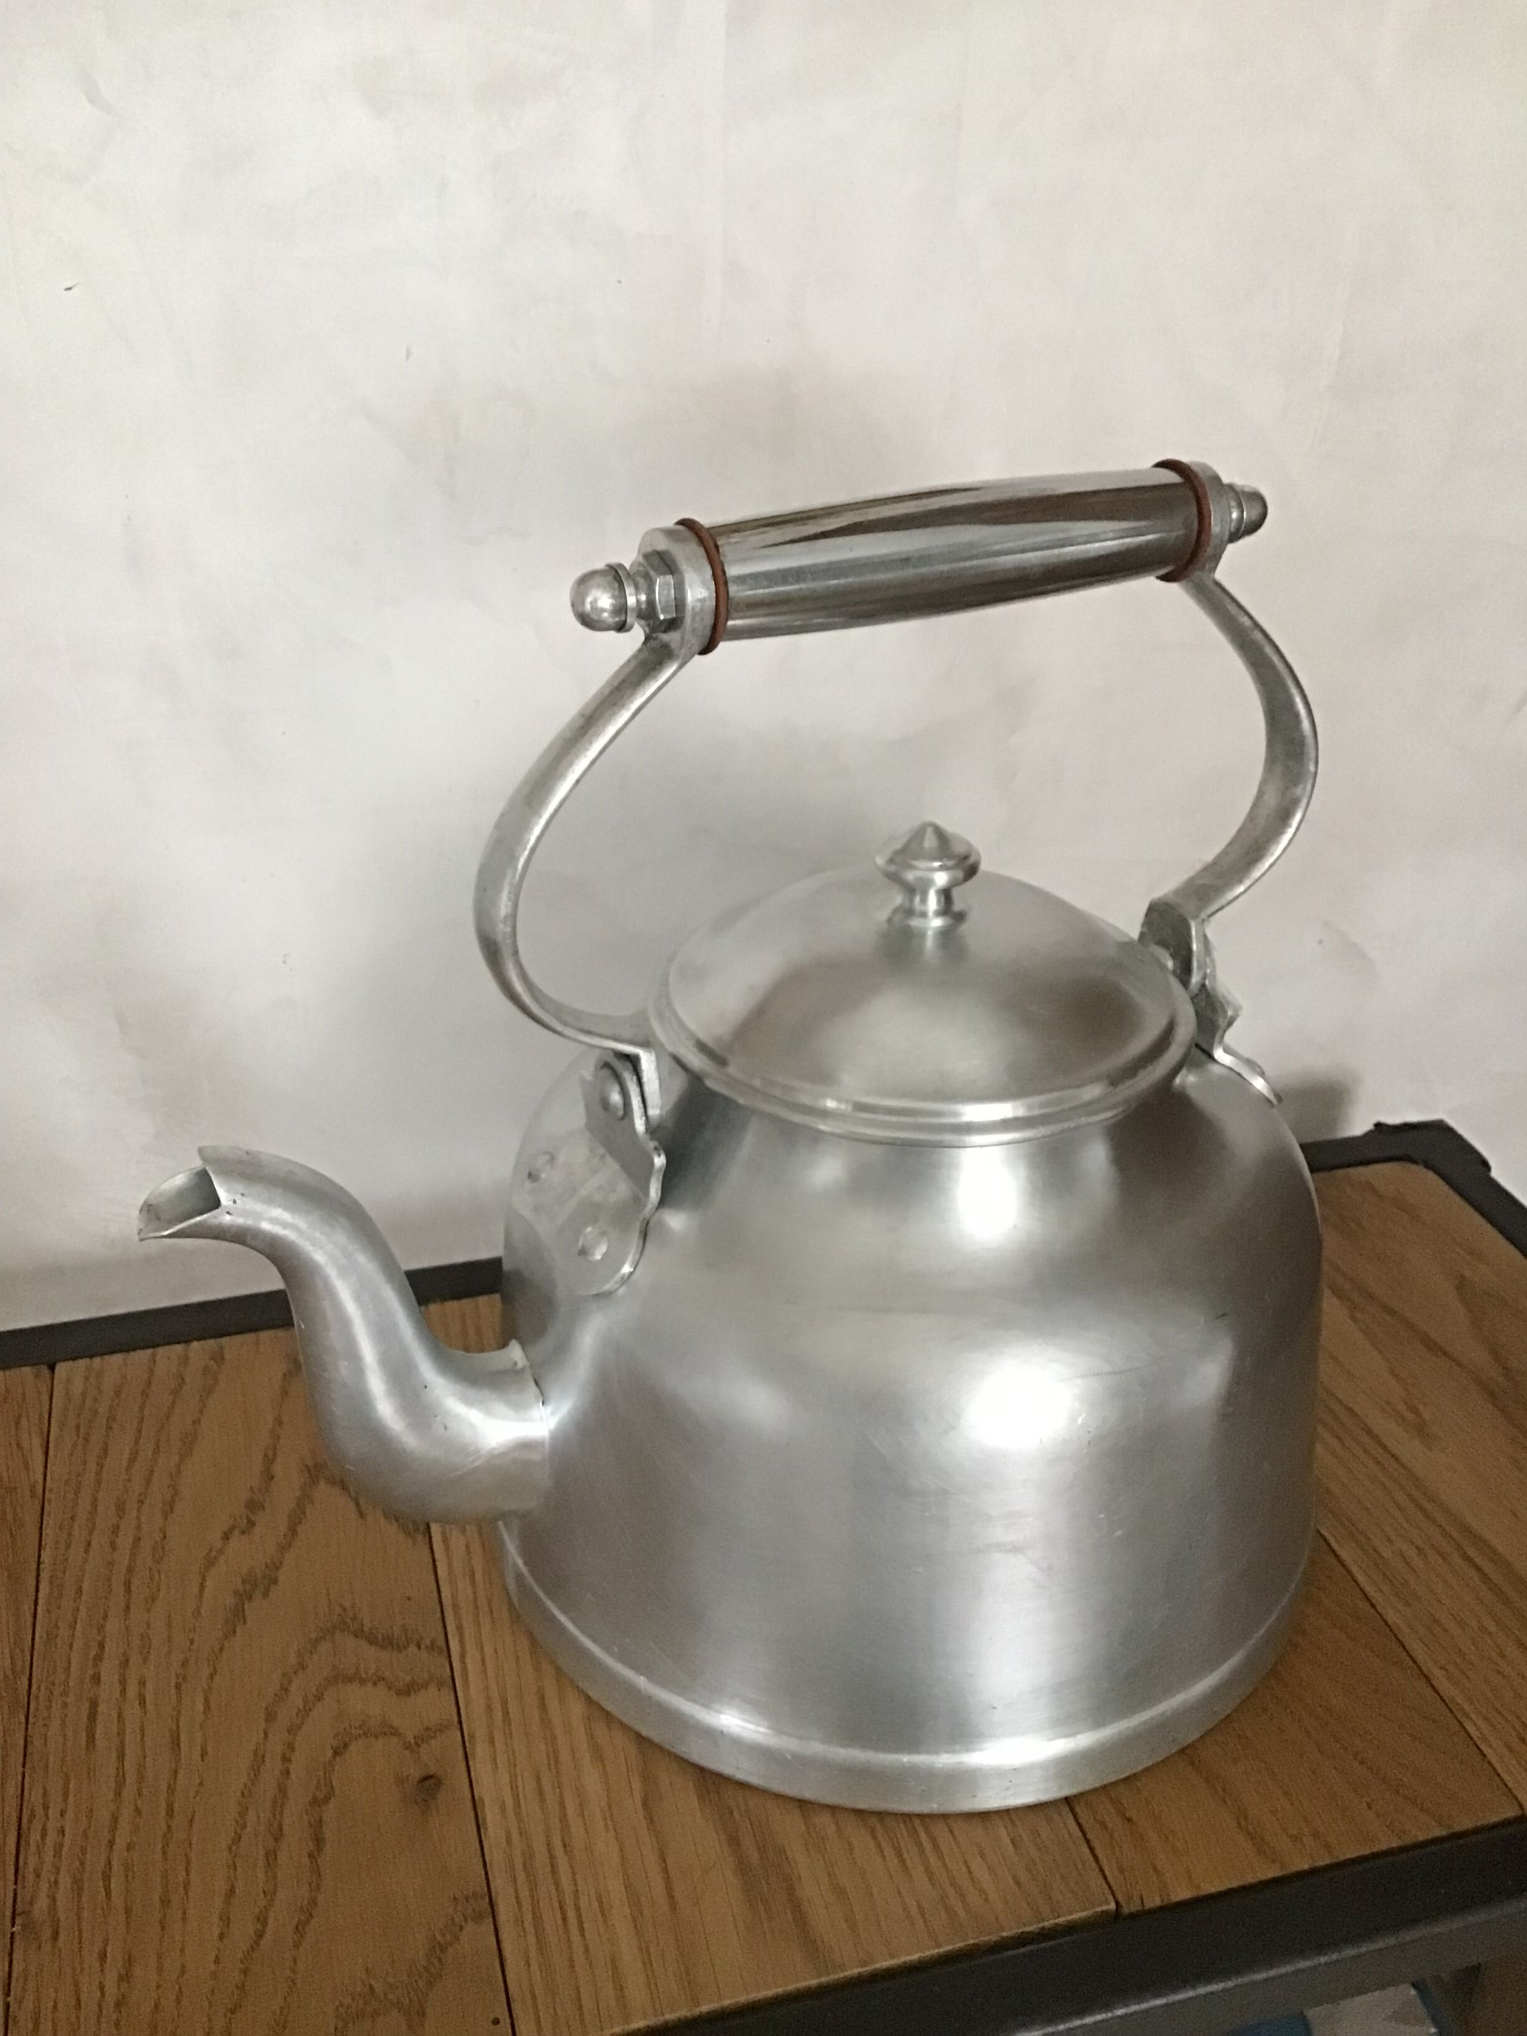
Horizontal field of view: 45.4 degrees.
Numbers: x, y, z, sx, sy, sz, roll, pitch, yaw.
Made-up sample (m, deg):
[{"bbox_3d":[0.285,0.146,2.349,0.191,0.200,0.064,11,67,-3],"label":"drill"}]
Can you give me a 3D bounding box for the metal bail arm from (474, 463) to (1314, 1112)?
[{"bbox_3d":[0.035,-0.046,0.380,0.195,0.128,0.026,-13,31,-23],"label":"metal bail arm"}]

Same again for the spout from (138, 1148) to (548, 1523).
[{"bbox_3d":[-0.084,0.066,0.373,0.074,0.105,0.037,-13,31,-23],"label":"spout"}]

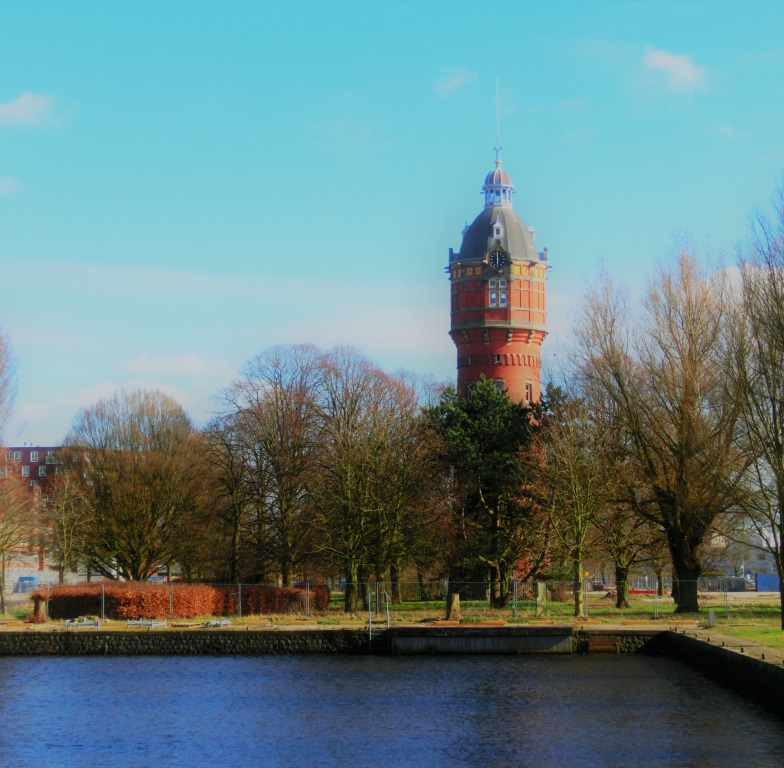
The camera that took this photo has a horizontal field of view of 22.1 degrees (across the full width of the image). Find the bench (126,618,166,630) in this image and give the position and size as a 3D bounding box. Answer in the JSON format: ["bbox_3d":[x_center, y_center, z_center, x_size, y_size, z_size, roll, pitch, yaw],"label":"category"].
[{"bbox_3d":[-10.430,10.126,85.433,1.600,0.500,0.550,0,-5,0],"label":"bench"}]

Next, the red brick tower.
[{"bbox_3d":[9.251,-0.976,174.811,8.687,38.850,8.687,0,-5,0],"label":"red brick tower"}]

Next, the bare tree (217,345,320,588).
[{"bbox_3d":[-7.796,5.795,126.999,7.200,16.677,7.200,0,-5,0],"label":"bare tree"}]

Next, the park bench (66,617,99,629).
[{"bbox_3d":[-13.150,10.126,85.433,1.450,0.500,0.550,0,-5,0],"label":"park bench"}]

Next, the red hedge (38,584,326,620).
[{"bbox_3d":[-10.770,11.295,105.410,15.094,1.800,3.500,1,-5,-6],"label":"red hedge"}]

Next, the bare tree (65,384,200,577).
[{"bbox_3d":[-15.344,6.866,119.872,8.343,13.249,8.343,0,-5,0],"label":"bare tree"}]

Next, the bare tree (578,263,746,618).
[{"bbox_3d":[15.456,2.720,116.234,9.592,20.846,9.592,0,-5,0],"label":"bare tree"}]

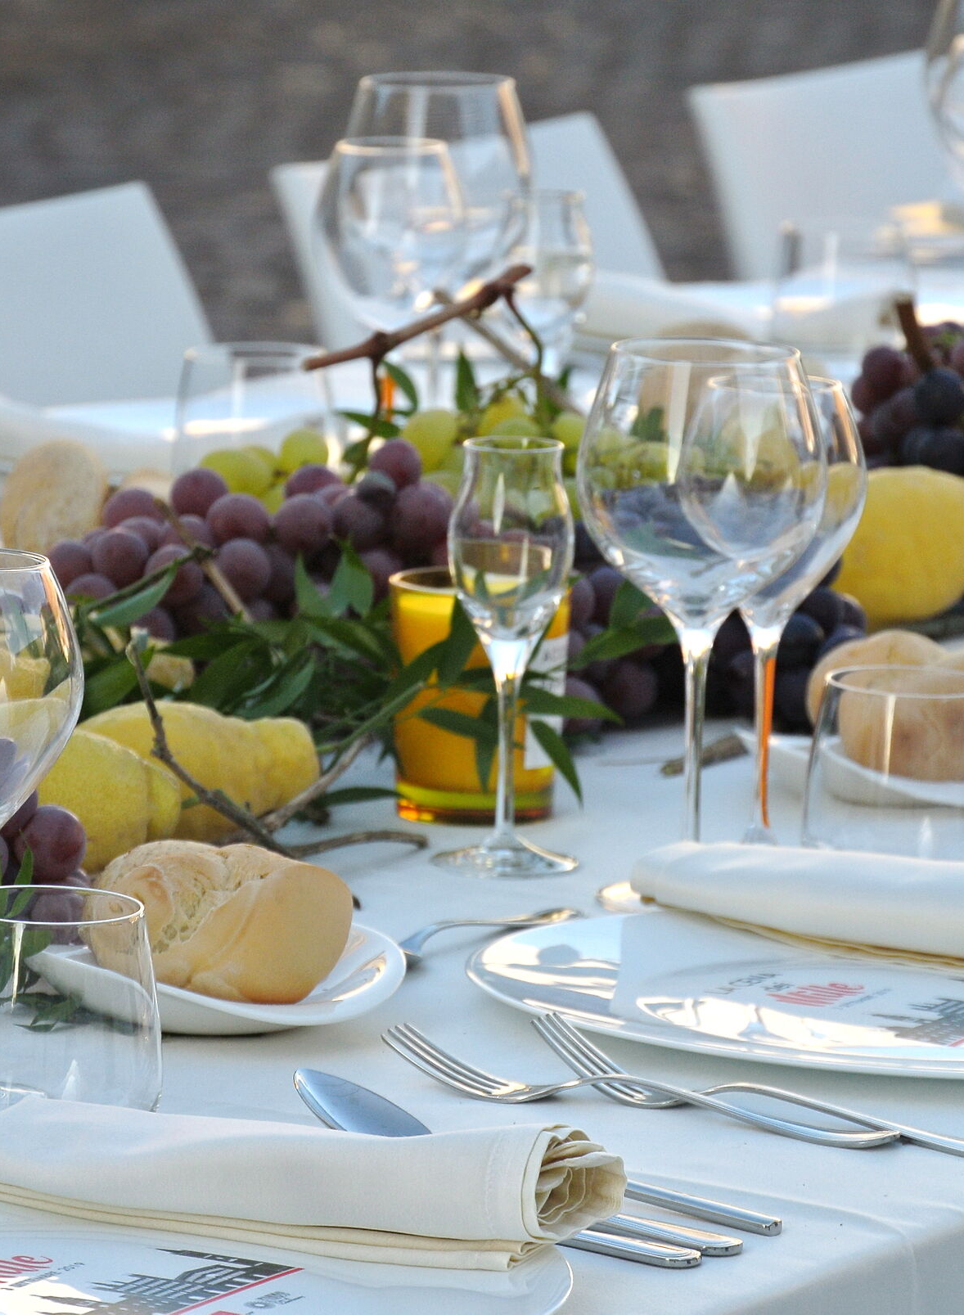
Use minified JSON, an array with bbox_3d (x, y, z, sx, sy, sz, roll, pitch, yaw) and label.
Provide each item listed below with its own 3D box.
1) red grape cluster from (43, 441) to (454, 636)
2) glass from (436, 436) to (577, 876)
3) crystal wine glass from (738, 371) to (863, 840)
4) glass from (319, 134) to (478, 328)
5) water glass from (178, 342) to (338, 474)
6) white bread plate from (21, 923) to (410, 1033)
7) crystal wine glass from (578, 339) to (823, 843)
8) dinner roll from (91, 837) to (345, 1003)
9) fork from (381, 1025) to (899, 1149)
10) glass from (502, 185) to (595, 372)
[{"bbox_3d":[-0.100,-0.050,4.383,0.185,0.108,0.130,2,10,0],"label":"red grape cluster"},{"bbox_3d":[0.011,-0.001,4.113,0.061,0.173,0.061,7,11,28],"label":"glass"},{"bbox_3d":[0.117,-0.012,4.121,0.077,0.199,0.077,2,10,0],"label":"crystal wine glass"},{"bbox_3d":[-0.047,-0.148,4.854,0.077,0.196,0.077,2,10,0],"label":"glass"},{"bbox_3d":[-0.111,-0.105,4.922,0.085,0.085,0.085,2,10,0],"label":"water glass"},{"bbox_3d":[-0.097,0.116,3.762,0.145,0.035,0.157,2,10,0],"label":"white bread plate"},{"bbox_3d":[0.085,-0.013,4.052,0.100,0.222,0.100,2,10,0],"label":"crystal wine glass"},{"bbox_3d":[-0.096,0.098,3.744,0.096,0.058,0.082,2,10,0],"label":"dinner roll"},{"bbox_3d":[0.059,0.153,3.665,0.201,0.023,0.026,7,11,26],"label":"fork"},{"bbox_3d":[0.029,-0.137,4.896,0.059,0.172,0.059,2,9,0],"label":"glass"}]

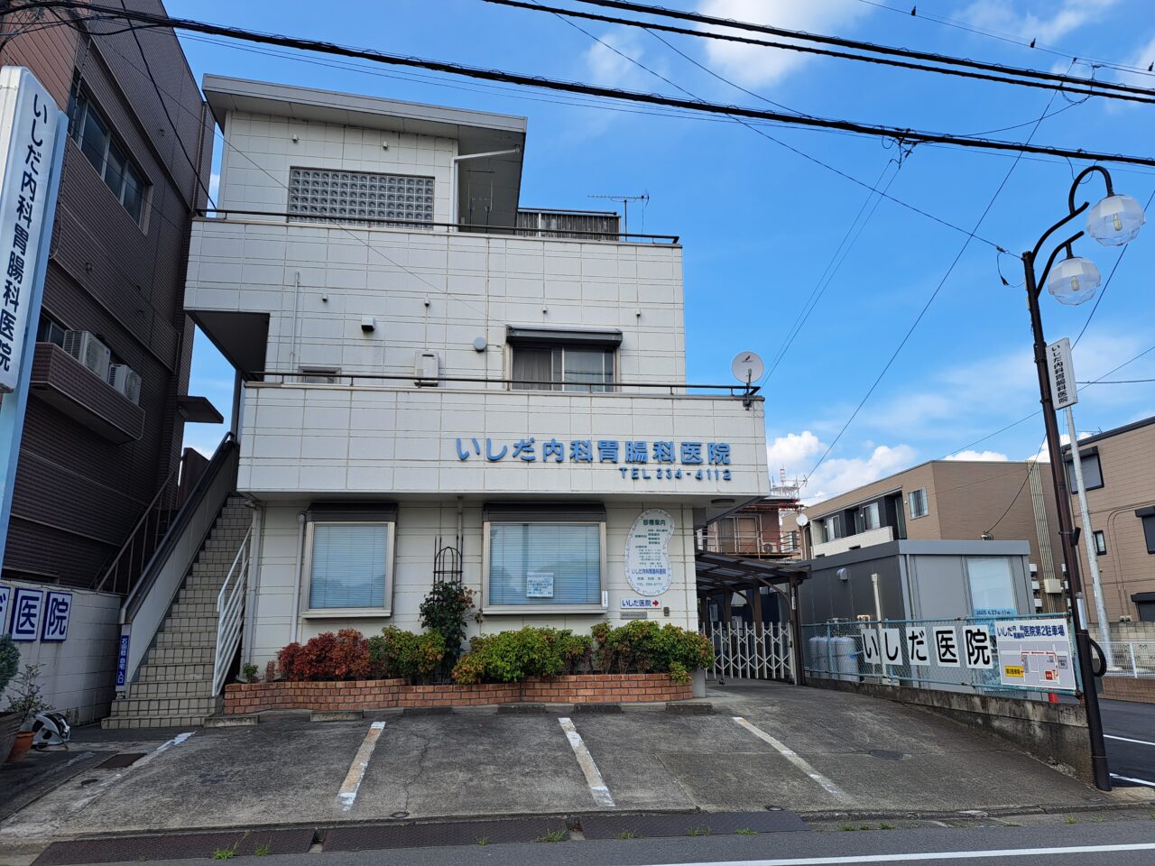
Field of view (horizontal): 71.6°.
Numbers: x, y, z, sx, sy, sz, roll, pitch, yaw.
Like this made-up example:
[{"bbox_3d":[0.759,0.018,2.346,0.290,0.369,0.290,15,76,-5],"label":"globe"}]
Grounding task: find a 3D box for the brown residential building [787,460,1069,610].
[{"bbox_3d":[14.817,5.996,34.545,6.700,6.650,14.300,1,-14,-9],"label":"brown residential building"}]

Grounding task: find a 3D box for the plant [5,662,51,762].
[{"bbox_3d":[-5.496,2.798,8.039,0.410,0.940,0.410,1,-14,-9],"label":"plant"}]

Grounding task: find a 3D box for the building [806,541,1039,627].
[{"bbox_3d":[6.132,3.818,15.804,2.420,2.790,5.500,1,-14,-9],"label":"building"}]

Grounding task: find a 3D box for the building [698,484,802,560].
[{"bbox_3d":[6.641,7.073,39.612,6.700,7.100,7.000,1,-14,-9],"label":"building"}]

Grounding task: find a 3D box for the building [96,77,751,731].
[{"bbox_3d":[-2.133,-0.174,15.382,8.550,9.750,9.100,1,-14,-9],"label":"building"}]

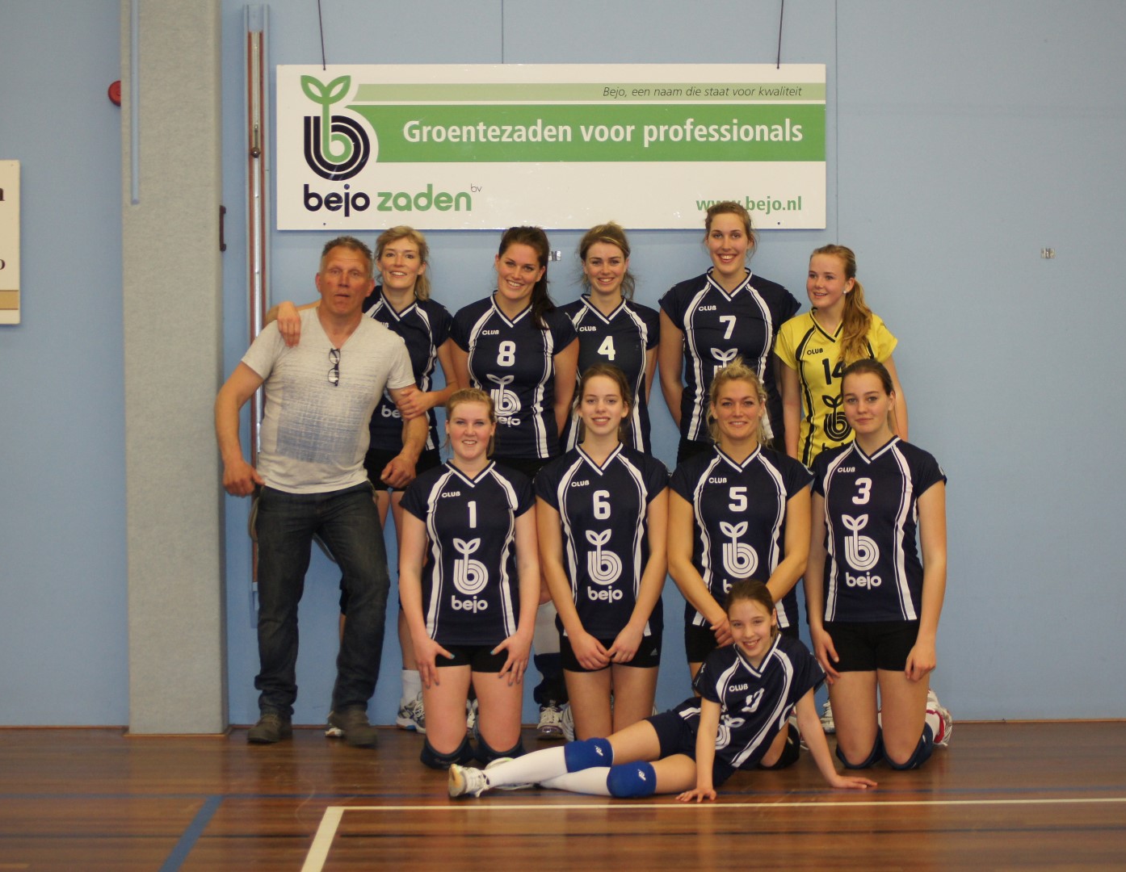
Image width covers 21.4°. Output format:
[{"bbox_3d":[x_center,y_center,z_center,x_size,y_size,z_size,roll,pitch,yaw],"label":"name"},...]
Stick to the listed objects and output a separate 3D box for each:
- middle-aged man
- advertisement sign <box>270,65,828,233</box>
[{"bbox_3d":[-0.858,0.189,10.550,0.740,1.775,0.420,0,2,-3],"label":"middle-aged man"},{"bbox_3d":[-0.042,-1.051,10.850,2.000,0.600,0.030,0,2,-1],"label":"advertisement sign"}]

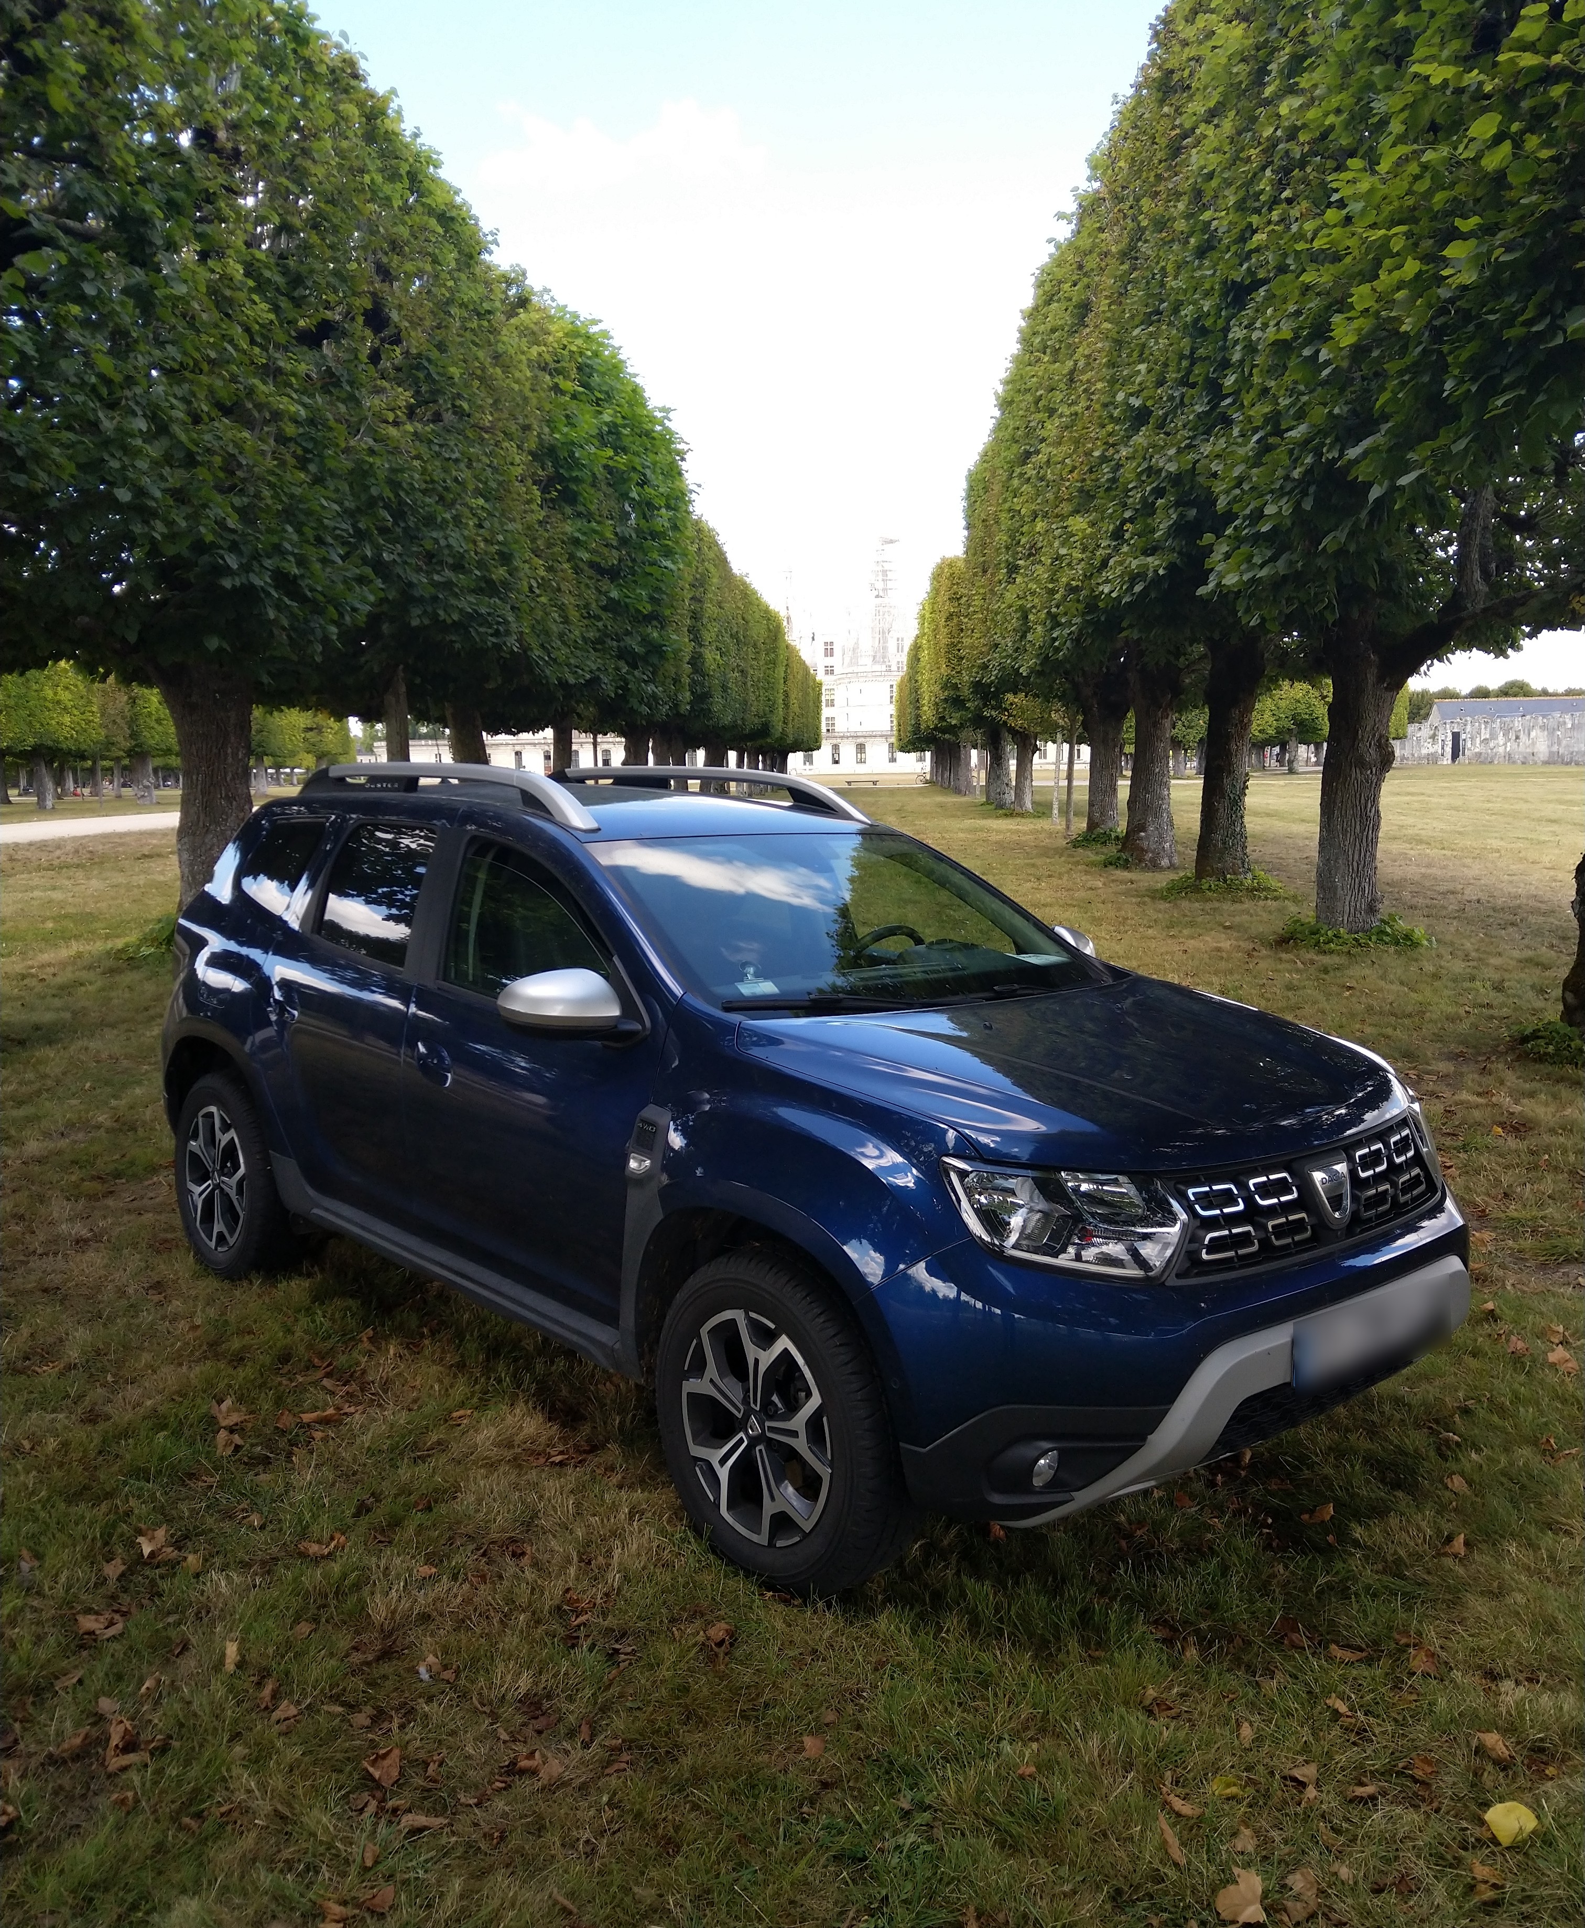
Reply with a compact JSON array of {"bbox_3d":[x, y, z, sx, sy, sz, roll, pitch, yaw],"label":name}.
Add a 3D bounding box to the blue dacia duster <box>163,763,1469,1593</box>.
[{"bbox_3d":[-0.341,0.254,4.543,1.970,1.680,4.340,-5,8,-42],"label":"blue dacia duster"}]

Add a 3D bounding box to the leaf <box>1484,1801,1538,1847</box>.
[{"bbox_3d":[1.101,1.313,2.340,0.084,0.025,0.092,-1,8,0],"label":"leaf"}]

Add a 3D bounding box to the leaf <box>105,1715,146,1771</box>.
[{"bbox_3d":[-1.115,1.296,2.547,0.066,0.030,0.114,-1,8,0],"label":"leaf"}]

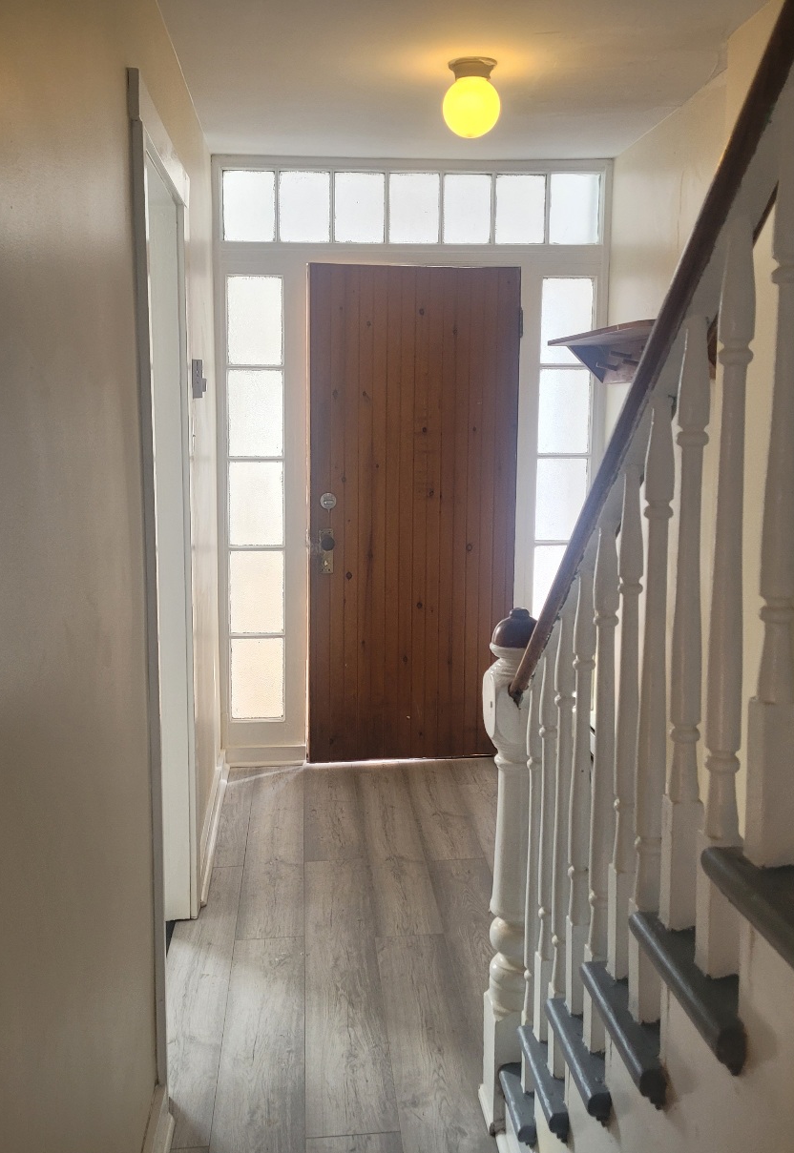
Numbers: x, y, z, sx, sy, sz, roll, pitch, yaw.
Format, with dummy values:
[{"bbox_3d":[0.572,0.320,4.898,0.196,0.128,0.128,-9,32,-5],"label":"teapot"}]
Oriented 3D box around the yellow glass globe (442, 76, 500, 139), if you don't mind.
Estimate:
[{"bbox_3d":[0.204,-1.277,3.154,0.155,0.152,0.155,0,8,-4],"label":"yellow glass globe"}]

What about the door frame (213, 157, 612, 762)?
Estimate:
[{"bbox_3d":[0.057,-0.422,4.604,1.535,2.385,0.120,0,8,-4],"label":"door frame"}]

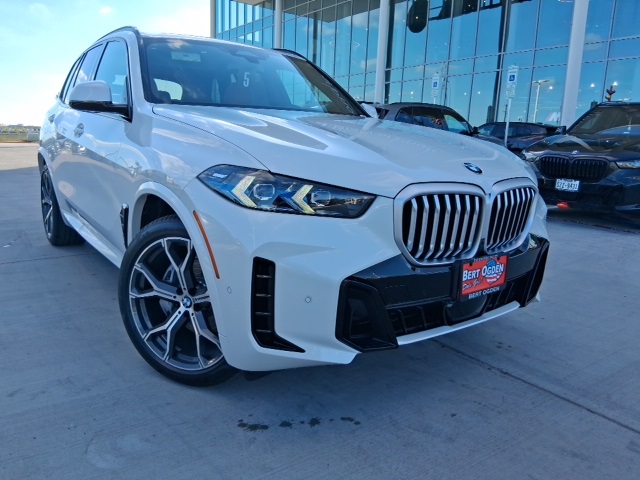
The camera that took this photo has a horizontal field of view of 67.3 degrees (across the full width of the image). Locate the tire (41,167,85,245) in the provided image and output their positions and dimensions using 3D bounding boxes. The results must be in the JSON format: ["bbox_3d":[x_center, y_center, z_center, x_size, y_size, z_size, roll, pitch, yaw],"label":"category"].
[{"bbox_3d":[-2.340,-0.316,4.454,0.310,0.750,0.750,-9,16,-36],"label":"tire"}]

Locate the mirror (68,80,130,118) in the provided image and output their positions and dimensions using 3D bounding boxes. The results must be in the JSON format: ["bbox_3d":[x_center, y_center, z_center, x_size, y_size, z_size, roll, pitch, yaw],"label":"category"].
[{"bbox_3d":[-1.203,-0.747,2.606,0.260,0.190,0.160,-9,16,-36],"label":"mirror"}]

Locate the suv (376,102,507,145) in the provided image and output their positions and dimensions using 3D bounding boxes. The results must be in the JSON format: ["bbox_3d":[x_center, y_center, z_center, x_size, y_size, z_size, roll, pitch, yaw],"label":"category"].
[{"bbox_3d":[2.480,-2.298,11.518,4.750,1.720,1.950,-10,16,-39],"label":"suv"}]

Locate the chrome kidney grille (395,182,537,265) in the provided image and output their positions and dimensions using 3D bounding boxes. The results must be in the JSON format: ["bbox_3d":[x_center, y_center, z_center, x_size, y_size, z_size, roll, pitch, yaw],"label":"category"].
[{"bbox_3d":[0.609,-0.086,1.949,0.890,0.330,0.130,-9,16,-36],"label":"chrome kidney grille"}]

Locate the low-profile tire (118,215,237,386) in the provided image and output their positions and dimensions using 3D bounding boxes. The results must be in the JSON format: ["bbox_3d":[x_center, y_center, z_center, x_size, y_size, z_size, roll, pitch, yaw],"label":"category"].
[{"bbox_3d":[-0.547,0.254,2.149,0.750,0.750,0.280,8,14,28],"label":"low-profile tire"}]

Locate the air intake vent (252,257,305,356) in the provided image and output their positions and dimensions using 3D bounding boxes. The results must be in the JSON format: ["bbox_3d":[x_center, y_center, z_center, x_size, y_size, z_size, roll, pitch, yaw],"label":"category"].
[{"bbox_3d":[-0.143,0.225,1.631,0.180,0.330,0.080,0,13,-2],"label":"air intake vent"}]

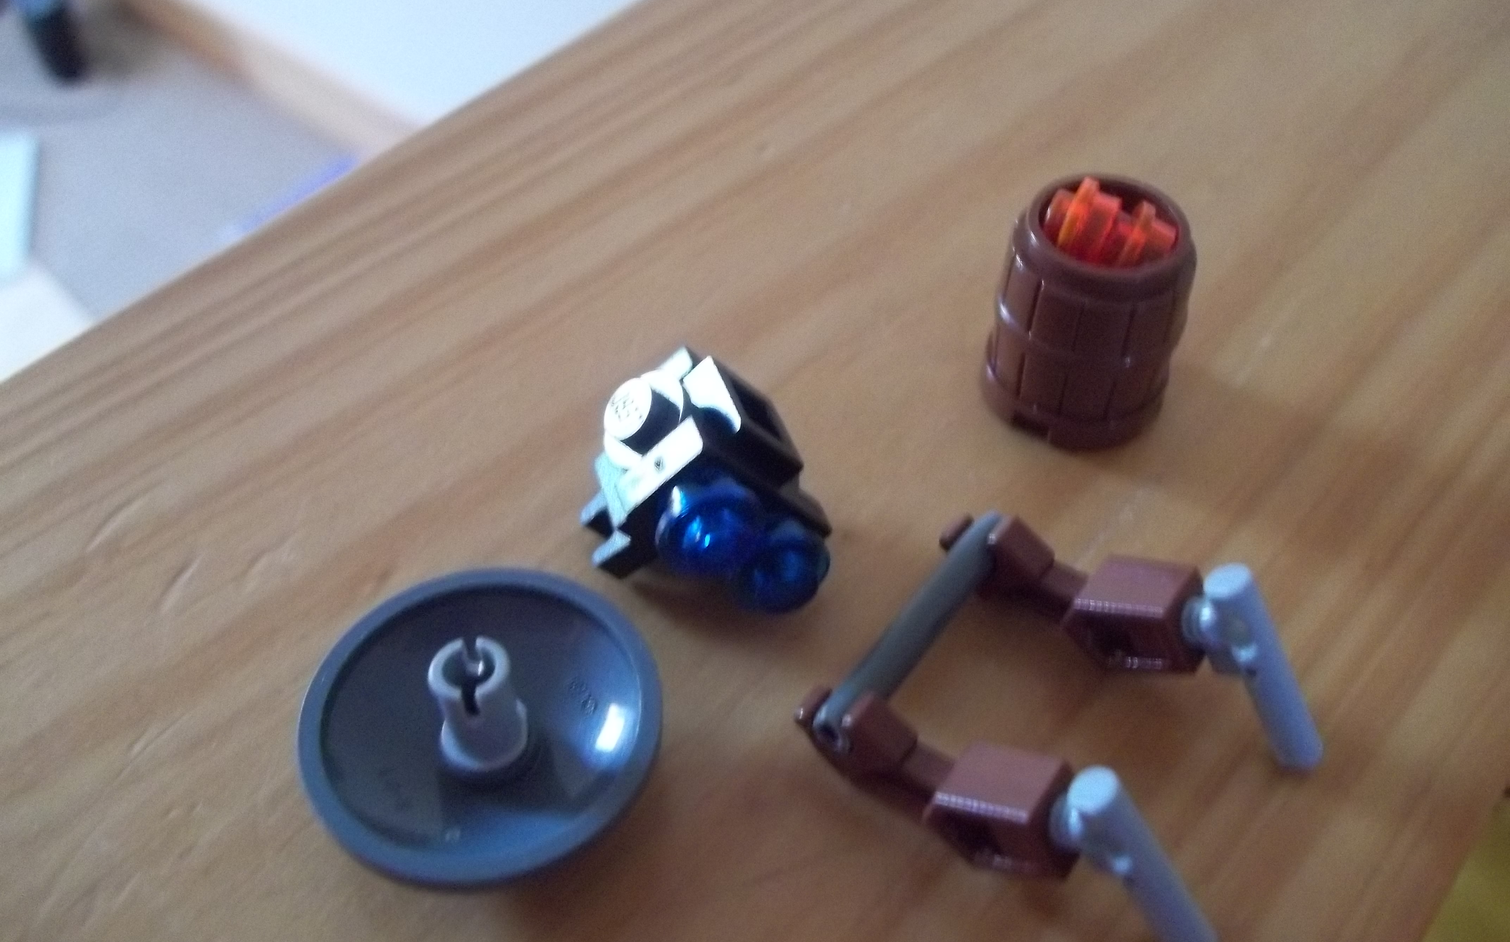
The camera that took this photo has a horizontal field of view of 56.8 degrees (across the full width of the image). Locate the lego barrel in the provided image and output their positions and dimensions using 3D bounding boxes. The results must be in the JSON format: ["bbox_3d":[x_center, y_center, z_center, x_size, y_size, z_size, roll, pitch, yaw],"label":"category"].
[{"bbox_3d":[0.028,-0.014,0.117,0.016,0.018,0.016,0,49,0],"label":"lego barrel"}]

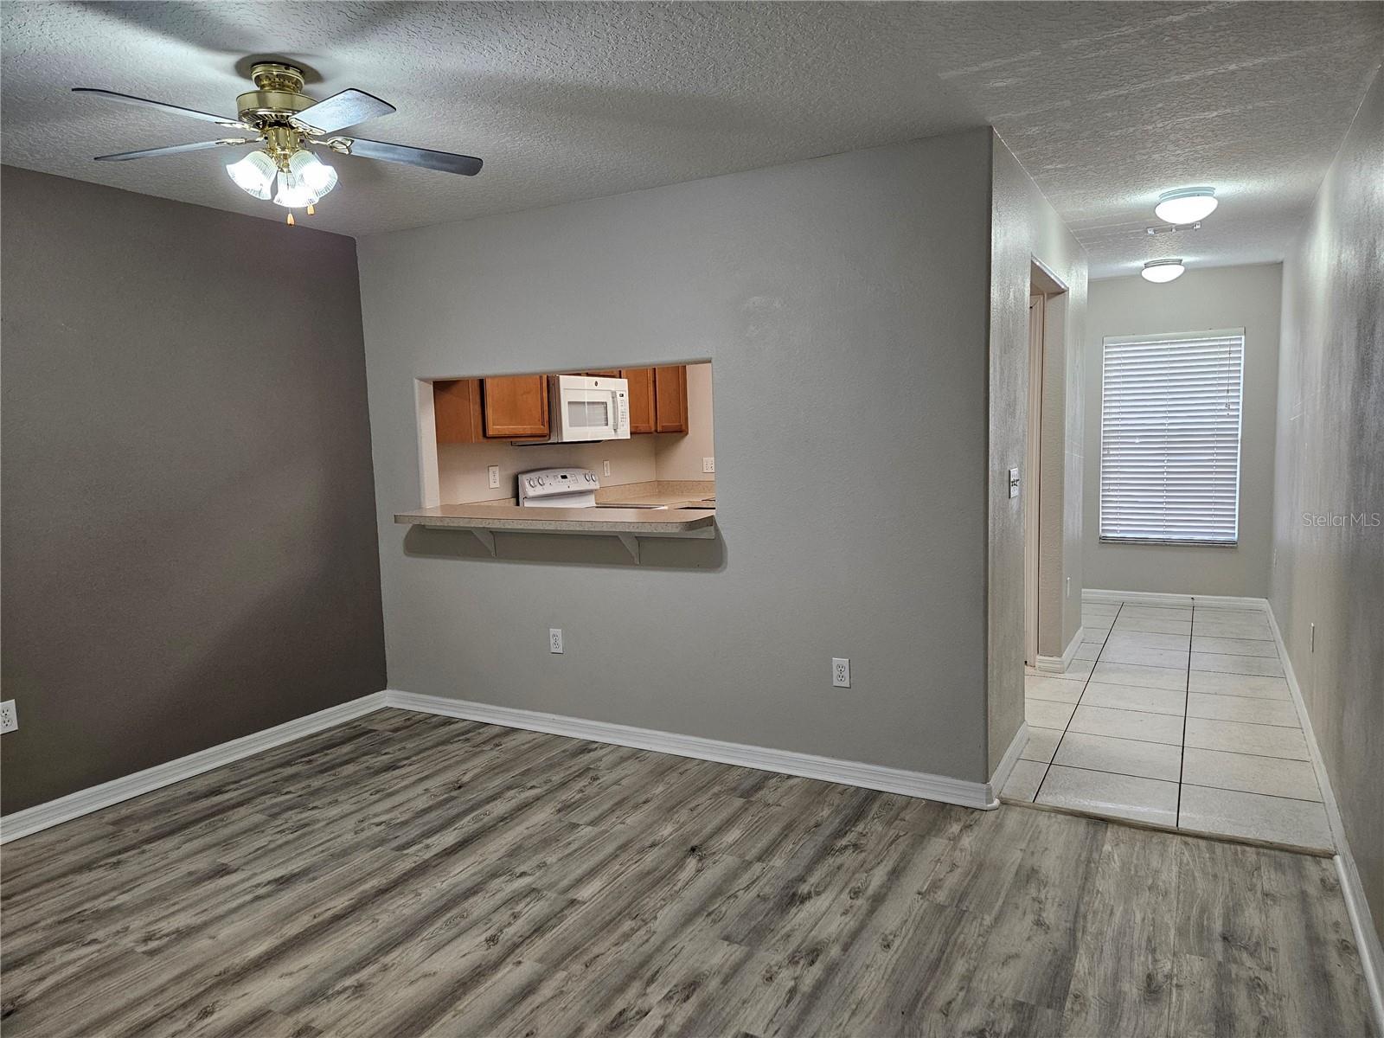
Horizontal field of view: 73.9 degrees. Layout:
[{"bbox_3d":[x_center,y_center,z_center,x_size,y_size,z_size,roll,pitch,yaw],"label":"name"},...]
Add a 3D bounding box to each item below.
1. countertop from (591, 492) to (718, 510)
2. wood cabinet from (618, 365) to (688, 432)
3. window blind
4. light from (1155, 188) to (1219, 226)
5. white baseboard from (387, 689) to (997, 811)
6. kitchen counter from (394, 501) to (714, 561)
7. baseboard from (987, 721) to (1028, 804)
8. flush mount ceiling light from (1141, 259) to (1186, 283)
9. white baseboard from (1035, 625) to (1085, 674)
[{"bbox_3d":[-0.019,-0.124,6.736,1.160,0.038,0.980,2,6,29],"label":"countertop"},{"bbox_3d":[-0.407,-1.007,6.854,0.325,0.755,0.980,2,6,29],"label":"wood cabinet"},{"bbox_3d":[3.528,-0.589,6.797,0.925,1.564,0.070,2,6,29],"label":"window blind"},{"bbox_3d":[2.284,-1.432,4.249,0.260,0.140,0.260,2,6,29],"label":"light"},{"bbox_3d":[-0.258,0.990,4.145,3.130,0.090,0.021,2,6,29],"label":"white baseboard"},{"bbox_3d":[-0.666,0.088,4.128,1.740,0.230,0.560,2,6,29],"label":"kitchen counter"},{"bbox_3d":[1.295,0.986,3.748,0.023,0.090,0.835,2,6,29],"label":"baseboard"},{"bbox_3d":[3.124,-1.636,6.093,0.260,0.137,0.260,2,6,29],"label":"flush mount ceiling light"},{"bbox_3d":[2.236,0.784,5.557,0.150,0.090,0.830,2,6,29],"label":"white baseboard"}]

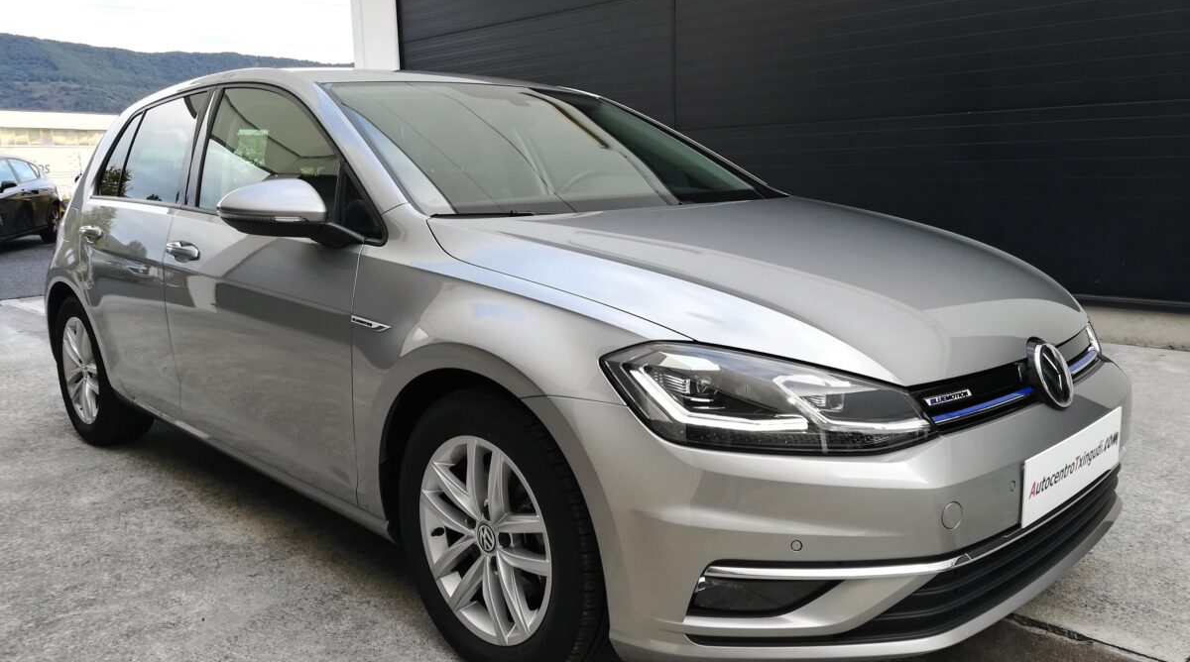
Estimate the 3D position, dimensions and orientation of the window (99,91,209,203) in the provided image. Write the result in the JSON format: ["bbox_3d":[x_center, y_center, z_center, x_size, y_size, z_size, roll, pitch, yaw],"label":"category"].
[{"bbox_3d":[-1.542,-0.630,3.126,0.820,0.386,0.050,8,-9,43],"label":"window"}]

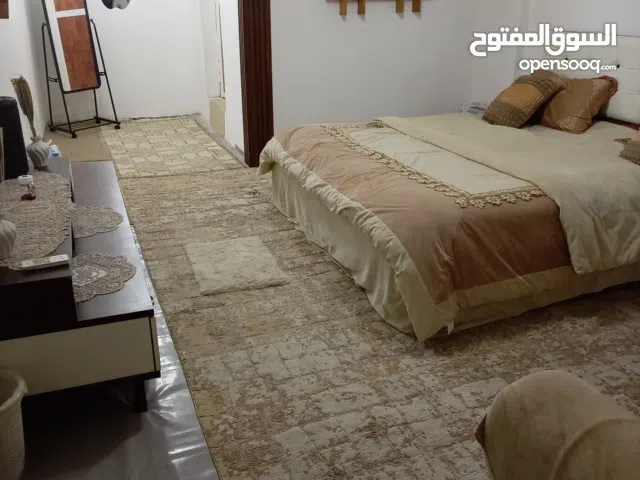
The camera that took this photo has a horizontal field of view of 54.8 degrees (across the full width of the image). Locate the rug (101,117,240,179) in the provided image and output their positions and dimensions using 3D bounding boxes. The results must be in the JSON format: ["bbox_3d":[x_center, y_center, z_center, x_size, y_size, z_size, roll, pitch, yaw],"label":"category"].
[{"bbox_3d":[-1.591,-0.977,6.243,1.071,0.015,2.409,-8,23,-20],"label":"rug"}]

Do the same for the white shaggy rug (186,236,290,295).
[{"bbox_3d":[-0.482,0.140,3.458,0.460,0.030,0.658,-7,23,-17],"label":"white shaggy rug"}]

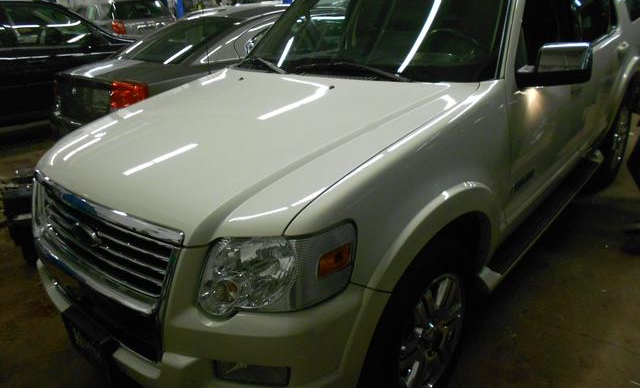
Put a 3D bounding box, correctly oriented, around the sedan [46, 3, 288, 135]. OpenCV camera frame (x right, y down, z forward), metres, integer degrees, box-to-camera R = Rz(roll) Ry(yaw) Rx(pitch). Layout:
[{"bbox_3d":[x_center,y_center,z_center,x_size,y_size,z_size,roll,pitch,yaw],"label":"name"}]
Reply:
[{"bbox_3d":[-0.790,-1.603,6.115,1.840,1.470,4.850,15,29,38],"label":"sedan"}]

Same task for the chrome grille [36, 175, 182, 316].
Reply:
[{"bbox_3d":[-0.764,0.136,1.567,0.970,0.310,0.160,15,29,38],"label":"chrome grille"}]

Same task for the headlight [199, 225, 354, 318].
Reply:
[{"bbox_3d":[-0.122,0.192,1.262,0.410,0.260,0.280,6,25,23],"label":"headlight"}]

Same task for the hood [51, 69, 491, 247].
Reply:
[{"bbox_3d":[-0.341,-0.280,1.950,1.500,0.250,1.300,15,33,38],"label":"hood"}]

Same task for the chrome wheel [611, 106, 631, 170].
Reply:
[{"bbox_3d":[2.273,-0.433,3.779,0.190,0.480,0.480,15,29,38],"label":"chrome wheel"}]

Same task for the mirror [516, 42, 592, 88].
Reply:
[{"bbox_3d":[0.959,-0.524,1.963,0.280,0.190,0.160,15,29,38],"label":"mirror"}]

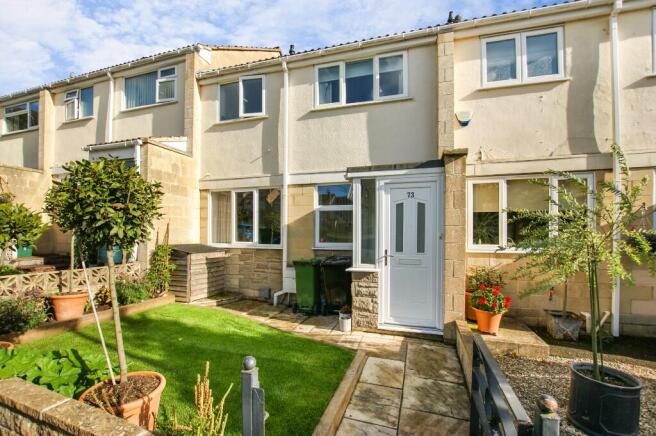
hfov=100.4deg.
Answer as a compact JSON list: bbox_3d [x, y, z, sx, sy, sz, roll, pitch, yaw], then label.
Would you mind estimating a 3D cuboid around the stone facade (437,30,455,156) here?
[{"bbox_3d":[2.070,-2.168,4.760,0.260,2.100,0.140,0,0,18],"label":"stone facade"}]

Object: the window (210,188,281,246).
[{"bbox_3d":[-1.856,0.010,6.067,1.846,1.311,0.120,0,-1,16],"label":"window"}]

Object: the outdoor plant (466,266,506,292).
[{"bbox_3d":[2.568,0.995,4.454,0.520,0.430,0.480,0,-1,16],"label":"outdoor plant"}]

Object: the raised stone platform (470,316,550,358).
[{"bbox_3d":[2.534,1.717,4.139,1.040,0.160,0.900,0,0,18],"label":"raised stone platform"}]

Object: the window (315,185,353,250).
[{"bbox_3d":[0.194,-0.043,5.375,0.900,1.250,0.090,0,0,18],"label":"window"}]

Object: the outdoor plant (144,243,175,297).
[{"bbox_3d":[-3.125,0.958,5.080,0.480,1.000,0.450,0,0,18],"label":"outdoor plant"}]

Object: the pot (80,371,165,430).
[{"bbox_3d":[-1.432,1.420,1.927,0.475,0.420,0.475,0,-1,0],"label":"pot"}]

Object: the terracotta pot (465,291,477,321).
[{"bbox_3d":[2.470,1.431,4.457,0.420,0.410,0.420,0,-1,16],"label":"terracotta pot"}]

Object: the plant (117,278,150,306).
[{"bbox_3d":[-3.273,1.260,4.620,0.480,0.480,0.450,0,0,18],"label":"plant"}]

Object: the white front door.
[{"bbox_3d":[1.162,0.520,3.842,0.834,2.142,0.100,0,-1,16],"label":"white front door"}]

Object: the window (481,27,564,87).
[{"bbox_3d":[3.281,-2.716,4.632,1.214,0.885,0.120,0,-1,16],"label":"window"}]

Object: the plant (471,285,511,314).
[{"bbox_3d":[2.297,1.152,3.860,0.480,0.410,0.460,0,-1,16],"label":"plant"}]

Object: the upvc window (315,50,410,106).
[{"bbox_3d":[0.616,-2.637,5.209,1.780,0.840,0.090,0,0,18],"label":"upvc window"}]

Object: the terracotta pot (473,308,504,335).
[{"bbox_3d":[2.275,1.468,3.862,0.390,0.310,0.390,0,-1,16],"label":"terracotta pot"}]

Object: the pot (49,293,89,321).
[{"bbox_3d":[-3.601,1.238,3.800,0.390,0.370,0.390,0,0,0],"label":"pot"}]

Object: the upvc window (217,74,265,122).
[{"bbox_3d":[-1.945,-2.666,6.130,1.233,0.961,0.120,0,-1,16],"label":"upvc window"}]

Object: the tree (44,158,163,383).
[{"bbox_3d":[-1.488,0.364,1.860,0.620,1.540,0.620,0,0,18],"label":"tree"}]

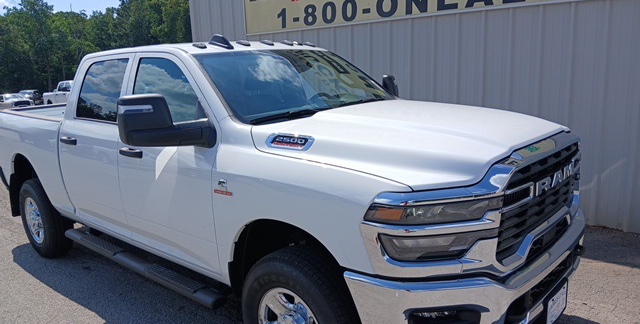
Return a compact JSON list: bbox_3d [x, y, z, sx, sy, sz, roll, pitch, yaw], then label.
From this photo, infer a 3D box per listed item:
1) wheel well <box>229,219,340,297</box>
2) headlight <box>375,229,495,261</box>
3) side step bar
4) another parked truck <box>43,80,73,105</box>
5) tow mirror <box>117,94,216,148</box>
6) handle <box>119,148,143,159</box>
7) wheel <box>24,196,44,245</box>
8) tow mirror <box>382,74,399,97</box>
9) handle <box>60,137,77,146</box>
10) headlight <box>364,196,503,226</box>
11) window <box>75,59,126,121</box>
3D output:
[{"bbox_3d":[-0.106,0.499,2.523,0.920,0.480,0.340,6,13,42],"label":"wheel well"},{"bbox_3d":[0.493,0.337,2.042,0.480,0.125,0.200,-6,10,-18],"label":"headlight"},{"bbox_3d":[-1.391,0.722,3.577,2.240,0.110,0.170,6,13,42],"label":"side step bar"},{"bbox_3d":[-13.500,-3.500,27.000,6.000,2.000,2.050,6,13,43],"label":"another parked truck"},{"bbox_3d":[-0.848,-0.226,2.649,0.250,0.300,0.420,6,13,42],"label":"tow mirror"},{"bbox_3d":[-1.322,-0.061,3.368,0.225,0.052,0.055,6,14,41],"label":"handle"},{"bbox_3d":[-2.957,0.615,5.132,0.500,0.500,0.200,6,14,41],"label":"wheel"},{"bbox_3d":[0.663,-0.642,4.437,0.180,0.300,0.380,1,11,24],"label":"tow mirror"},{"bbox_3d":[-2.127,-0.172,4.072,0.225,0.052,0.055,6,14,41],"label":"handle"},{"bbox_3d":[0.479,0.191,2.074,0.460,0.140,0.390,6,14,41],"label":"headlight"},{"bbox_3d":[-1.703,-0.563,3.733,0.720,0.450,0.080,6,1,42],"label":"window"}]

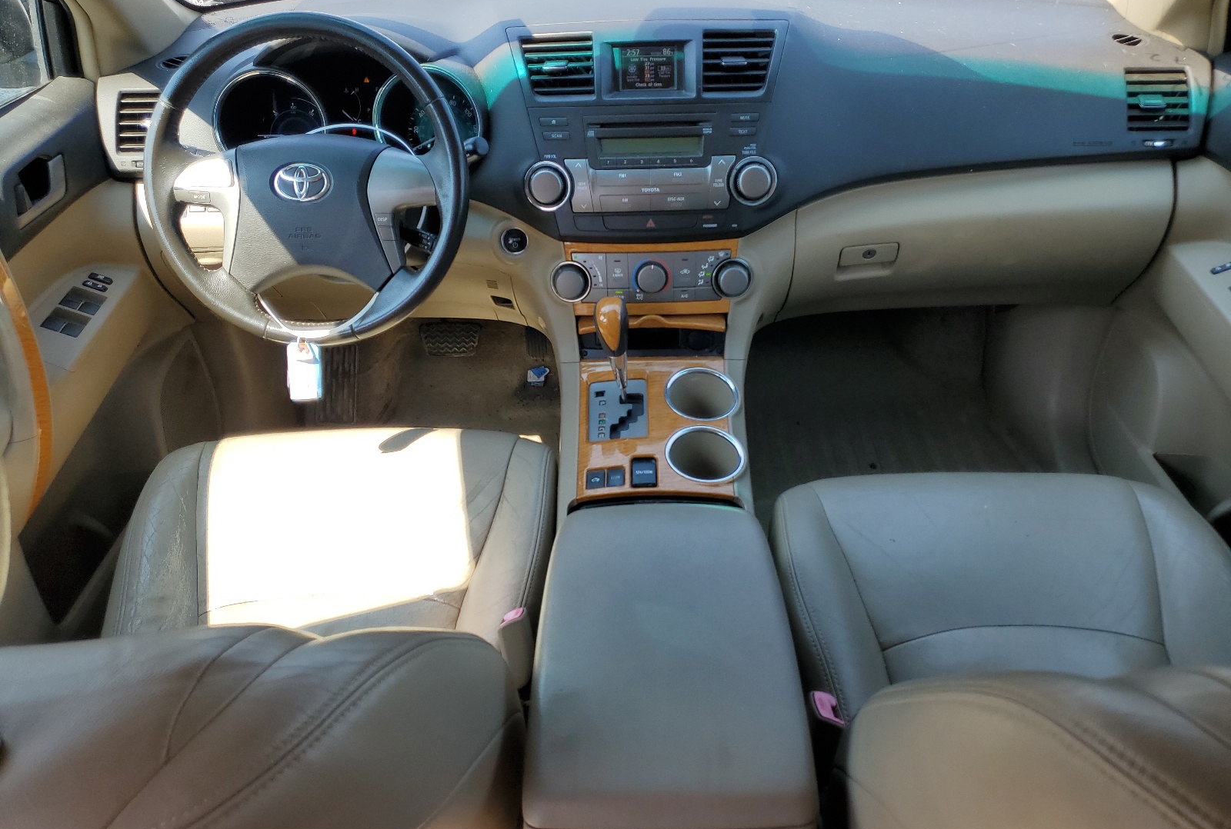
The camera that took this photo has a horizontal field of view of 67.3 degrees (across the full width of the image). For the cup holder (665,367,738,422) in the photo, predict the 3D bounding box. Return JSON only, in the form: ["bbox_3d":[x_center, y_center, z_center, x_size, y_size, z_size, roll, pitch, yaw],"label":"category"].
[{"bbox_3d":[0.108,-0.001,1.163,0.092,0.070,0.092,-1,43,1],"label":"cup holder"}]

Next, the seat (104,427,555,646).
[{"bbox_3d":[-0.336,0.247,1.107,0.515,0.210,0.490,-1,35,1],"label":"seat"}]

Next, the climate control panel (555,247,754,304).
[{"bbox_3d":[0.046,-0.180,1.205,0.258,0.078,0.045,-1,10,1],"label":"climate control panel"}]

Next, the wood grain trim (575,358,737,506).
[{"bbox_3d":[0.048,0.021,1.112,0.185,0.030,0.235,-1,47,1],"label":"wood grain trim"}]

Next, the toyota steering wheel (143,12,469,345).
[{"bbox_3d":[-0.362,-0.276,1.110,0.380,0.380,0.100,-1,8,1],"label":"toyota steering wheel"}]

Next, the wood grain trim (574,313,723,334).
[{"bbox_3d":[0.047,-0.118,1.200,0.192,0.030,0.030,-1,10,1],"label":"wood grain trim"}]

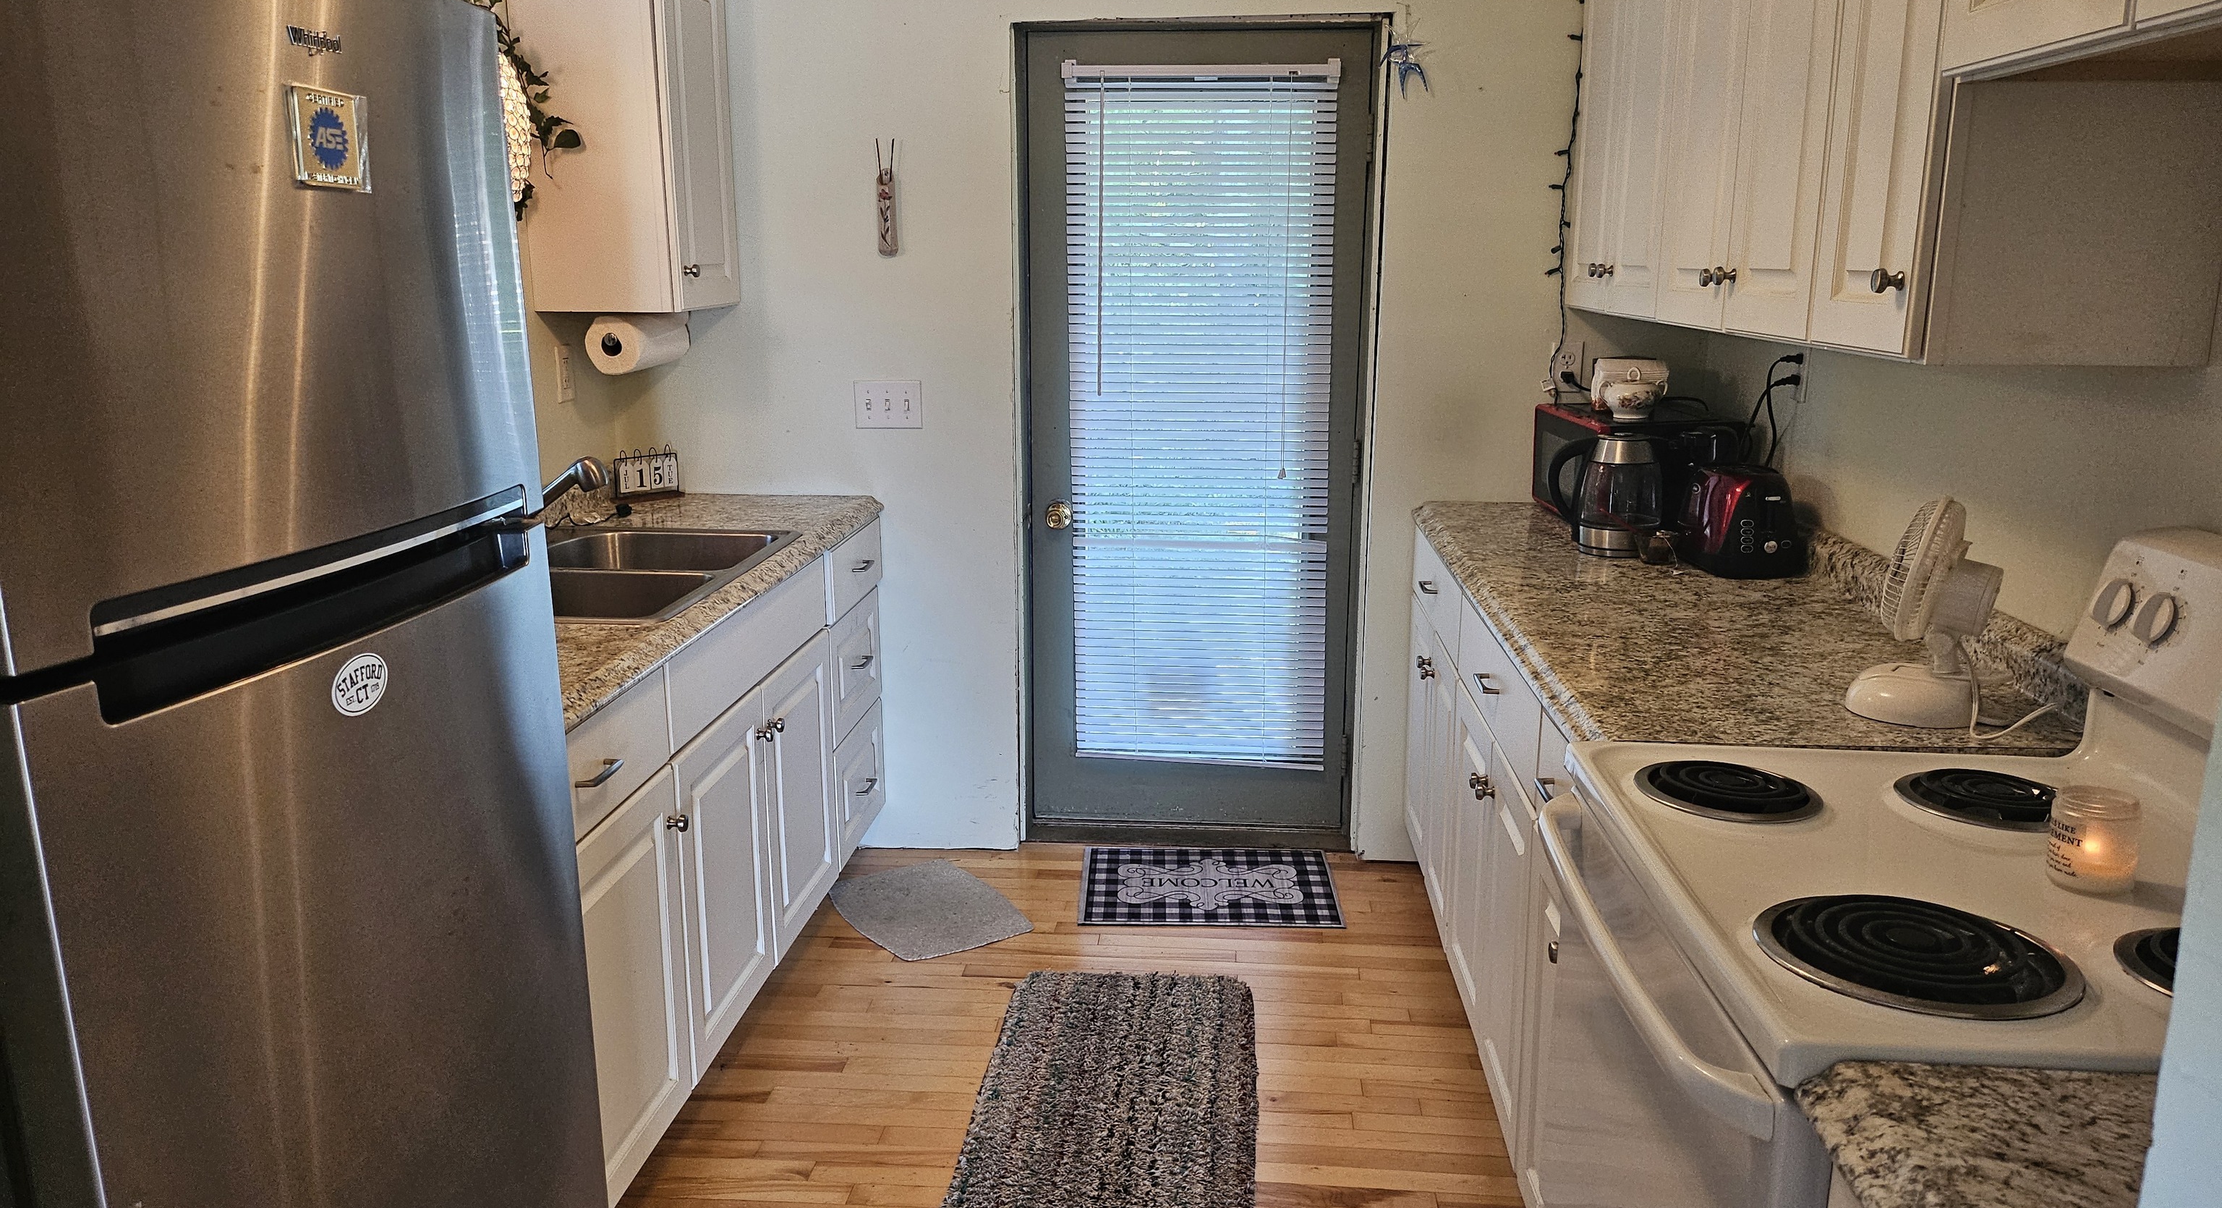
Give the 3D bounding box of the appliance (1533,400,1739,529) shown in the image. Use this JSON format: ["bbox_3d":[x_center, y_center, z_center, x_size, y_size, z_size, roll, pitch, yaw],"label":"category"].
[{"bbox_3d":[1.157,-0.297,3.392,0.310,0.236,0.460,0,13,-1],"label":"appliance"}]

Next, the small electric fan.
[{"bbox_3d":[1.023,0.001,1.931,0.185,0.273,0.185,5,13,22],"label":"small electric fan"}]

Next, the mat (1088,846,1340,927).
[{"bbox_3d":[0.229,0.680,3.725,0.614,0.010,0.470,1,12,5],"label":"mat"}]

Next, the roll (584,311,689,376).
[{"bbox_3d":[-1.058,-0.578,3.439,0.118,0.118,0.280,1,13,5],"label":"roll"}]

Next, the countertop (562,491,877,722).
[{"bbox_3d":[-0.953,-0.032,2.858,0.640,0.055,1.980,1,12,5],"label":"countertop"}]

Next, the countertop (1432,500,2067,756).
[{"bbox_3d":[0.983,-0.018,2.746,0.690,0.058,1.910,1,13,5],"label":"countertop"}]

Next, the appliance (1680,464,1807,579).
[{"bbox_3d":[1.206,-0.165,2.913,0.167,0.188,0.270,2,13,8],"label":"appliance"}]

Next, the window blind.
[{"bbox_3d":[0.216,-0.426,3.763,0.640,1.715,0.045,1,12,5],"label":"window blind"}]

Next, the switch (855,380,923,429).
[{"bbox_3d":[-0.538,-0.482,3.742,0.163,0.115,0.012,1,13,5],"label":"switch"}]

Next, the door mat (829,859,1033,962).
[{"bbox_3d":[-0.437,0.708,3.643,0.350,0.010,0.537,-8,15,-31],"label":"door mat"}]

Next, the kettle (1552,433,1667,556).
[{"bbox_3d":[0.990,-0.221,3.058,0.230,0.236,0.165,3,13,14],"label":"kettle"}]

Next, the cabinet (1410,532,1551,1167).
[{"bbox_3d":[0.969,0.422,2.860,0.620,0.872,1.850,1,12,5],"label":"cabinet"}]

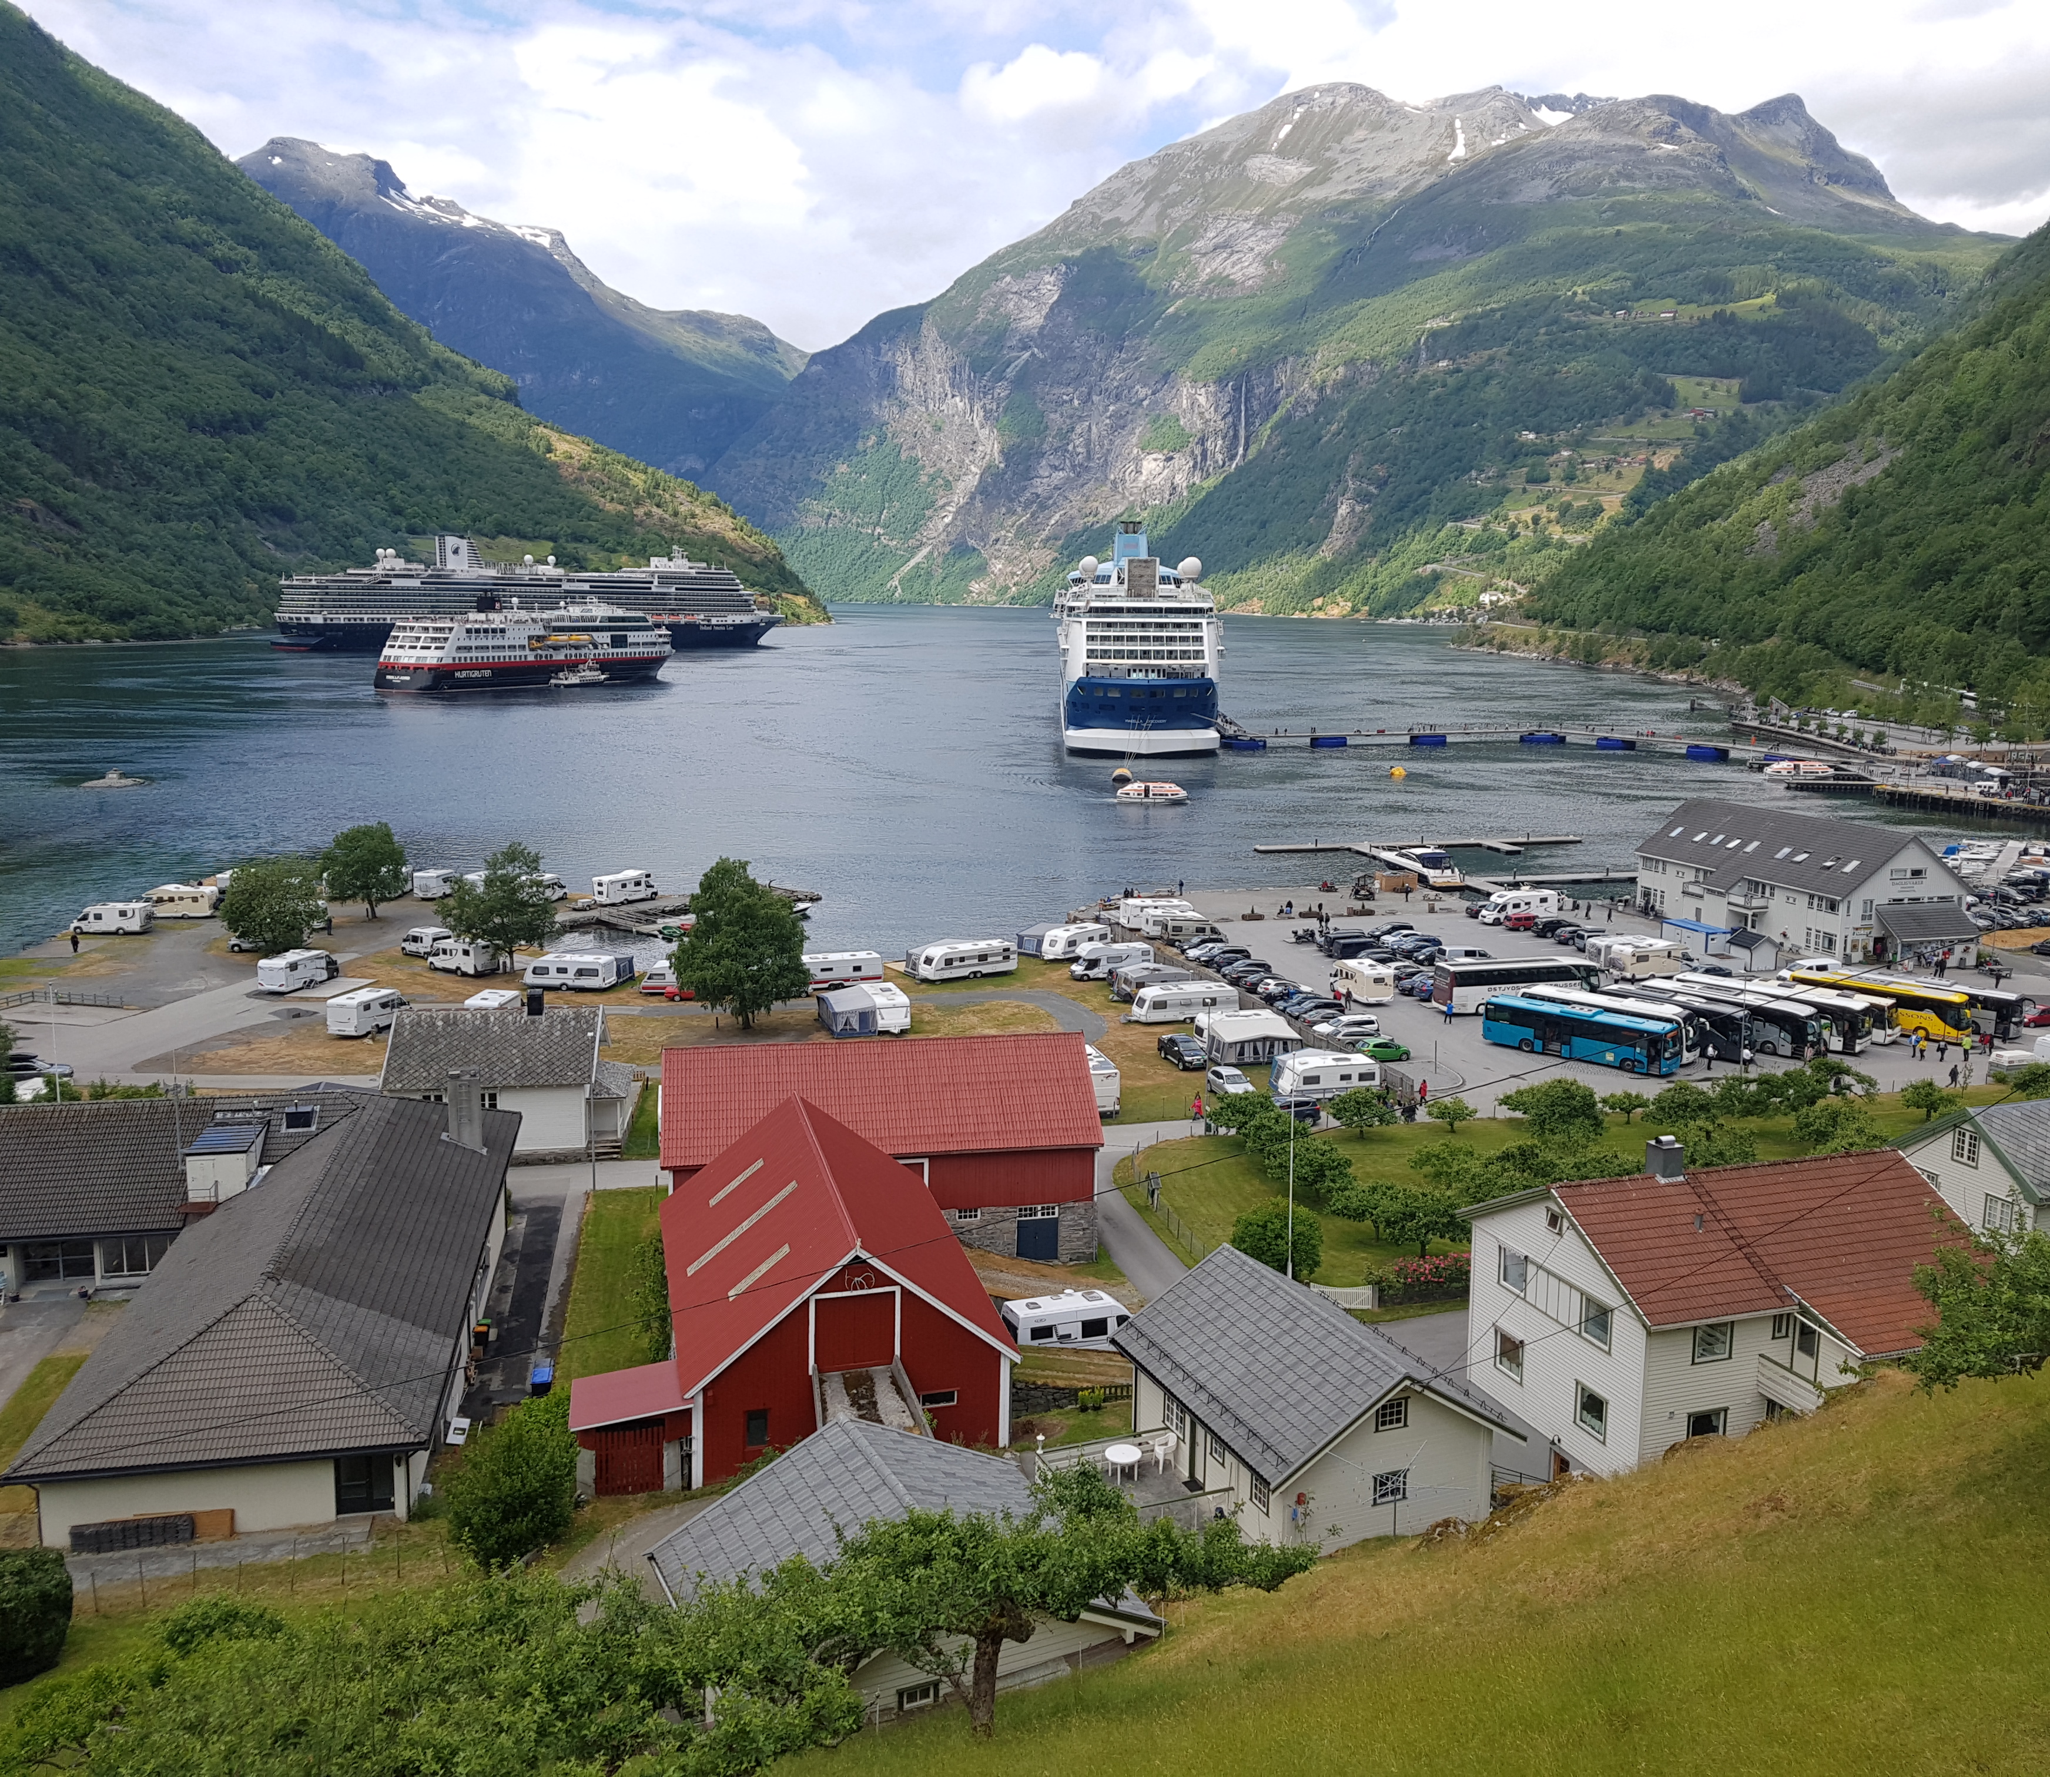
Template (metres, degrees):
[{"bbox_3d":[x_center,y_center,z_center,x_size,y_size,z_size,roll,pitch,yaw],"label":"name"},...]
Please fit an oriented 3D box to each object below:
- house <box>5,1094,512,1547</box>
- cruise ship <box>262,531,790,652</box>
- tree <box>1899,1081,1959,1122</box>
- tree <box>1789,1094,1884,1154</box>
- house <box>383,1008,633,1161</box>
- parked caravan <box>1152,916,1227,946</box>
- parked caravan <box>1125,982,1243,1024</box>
[{"bbox_3d":[-28.492,14.647,72.701,12.328,5.512,36.363,-2,10,-12],"label":"house"},{"bbox_3d":[-232.530,-150.090,903.360,35.000,56.000,298.480,9,12,39],"label":"cruise ship"},{"bbox_3d":[55.350,13.000,108.930,3.200,2.600,3.200,1,9,0],"label":"tree"},{"bbox_3d":[46.003,13.748,100.871,4.800,3.600,4.800,5,11,24],"label":"tree"},{"bbox_3d":[-28.060,10.310,98.430,12.400,7.500,8.200,0,10,-8],"label":"house"},{"bbox_3d":[15.995,3.853,167.374,5.800,2.750,2.250,-2,10,-11],"label":"parked caravan"},{"bbox_3d":[11.333,7.975,127.528,7.200,2.500,2.350,-3,10,-17],"label":"parked caravan"}]

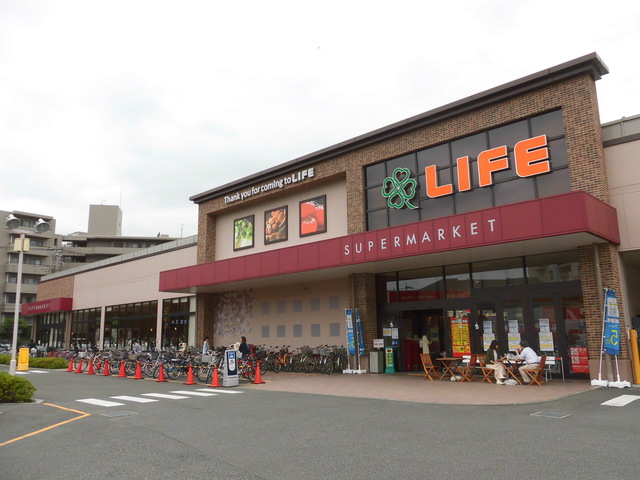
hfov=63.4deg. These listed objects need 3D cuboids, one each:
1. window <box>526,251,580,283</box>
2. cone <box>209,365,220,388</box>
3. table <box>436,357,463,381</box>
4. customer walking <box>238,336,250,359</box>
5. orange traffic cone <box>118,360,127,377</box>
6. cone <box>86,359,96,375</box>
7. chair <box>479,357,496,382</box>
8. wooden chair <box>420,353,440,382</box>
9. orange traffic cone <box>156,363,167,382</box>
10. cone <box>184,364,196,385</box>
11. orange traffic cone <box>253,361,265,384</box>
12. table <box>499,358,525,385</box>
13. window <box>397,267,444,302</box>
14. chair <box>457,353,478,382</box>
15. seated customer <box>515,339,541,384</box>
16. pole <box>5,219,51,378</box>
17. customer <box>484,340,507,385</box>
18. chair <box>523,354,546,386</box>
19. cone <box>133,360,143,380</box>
[{"bbox_3d":[8.089,0.945,17.972,1.813,1.011,0.100,-11,-14,43],"label":"window"},{"bbox_3d":[-3.362,4.399,16.733,0.380,0.700,0.380,5,-12,-28],"label":"cone"},{"bbox_3d":[4.443,4.378,17.427,0.730,0.700,0.700,-11,-15,43],"label":"table"},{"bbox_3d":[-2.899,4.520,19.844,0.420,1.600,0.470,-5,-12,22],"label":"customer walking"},{"bbox_3d":[-8.417,5.509,22.199,0.380,0.700,0.380,7,-13,-37],"label":"orange traffic cone"},{"bbox_3d":[-10.767,5.980,24.443,0.380,0.700,0.380,8,-14,-40],"label":"cone"},{"bbox_3d":[5.371,4.092,16.435,0.540,0.865,0.460,-11,-15,43],"label":"chair"},{"bbox_3d":[3.849,4.389,17.882,0.540,0.865,0.460,-11,-15,43],"label":"wooden chair"},{"bbox_3d":[-5.942,4.966,19.451,0.380,0.700,0.380,6,-13,-33],"label":"orange traffic cone"},{"bbox_3d":[-4.575,4.775,18.405,0.380,0.700,0.380,-11,-15,43],"label":"cone"},{"bbox_3d":[-2.079,4.496,17.526,0.380,0.700,0.380,-11,-15,43],"label":"orange traffic cone"},{"bbox_3d":[5.972,4.080,15.974,0.730,0.700,0.700,-11,-15,43],"label":"table"},{"bbox_3d":[4.217,1.884,21.594,2.222,1.341,0.100,-11,-14,43],"label":"window"},{"bbox_3d":[4.856,4.192,16.924,0.540,0.865,0.460,-11,-15,43],"label":"chair"},{"bbox_3d":[6.289,3.709,15.598,0.800,1.280,0.500,-11,-15,43],"label":"seated customer"},{"bbox_3d":[-9.427,2.008,16.203,0.450,5.450,1.250,-11,-14,43],"label":"pole"},{"bbox_3d":[5.535,3.850,16.287,0.700,1.280,0.480,-11,-15,43],"label":"customer"},{"bbox_3d":[6.470,3.883,15.502,0.550,0.880,0.450,-10,-13,38],"label":"chair"},{"bbox_3d":[-7.276,5.242,20.890,0.380,0.700,0.380,6,-13,-35],"label":"cone"}]

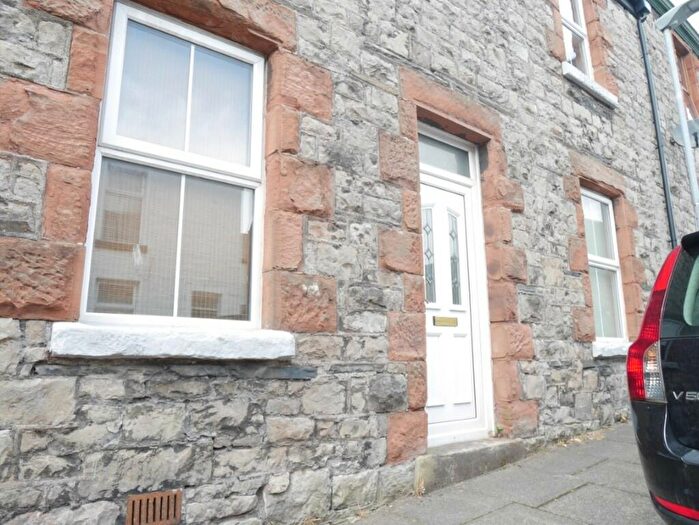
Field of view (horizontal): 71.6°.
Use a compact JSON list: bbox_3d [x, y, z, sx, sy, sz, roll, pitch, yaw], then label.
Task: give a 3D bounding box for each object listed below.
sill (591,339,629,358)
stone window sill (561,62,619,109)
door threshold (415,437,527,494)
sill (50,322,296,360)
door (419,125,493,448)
[{"bbox_3d":[2.701,0.885,4.942,1.210,0.135,0.175,8,-14,-36],"label":"sill"},{"bbox_3d":[2.677,-1.962,5.522,1.220,0.130,0.175,8,-14,-36],"label":"stone window sill"},{"bbox_3d":[0.806,1.393,3.405,1.140,0.208,0.235,8,-14,-36],"label":"door threshold"},{"bbox_3d":[-0.810,0.393,2.396,1.148,0.134,0.175,8,-14,-36],"label":"sill"},{"bbox_3d":[0.765,0.121,3.845,0.885,2.473,0.095,8,-14,-36],"label":"door"}]

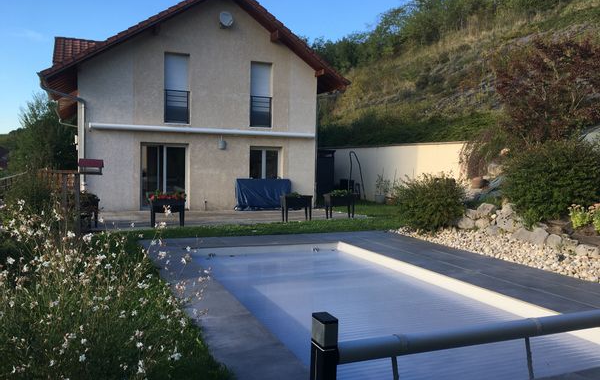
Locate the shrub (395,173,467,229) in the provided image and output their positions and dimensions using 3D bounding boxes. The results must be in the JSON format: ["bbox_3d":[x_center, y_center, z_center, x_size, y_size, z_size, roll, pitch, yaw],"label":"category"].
[{"bbox_3d":[3.310,0.331,12.800,1.720,1.450,1.550,2,3,12],"label":"shrub"}]

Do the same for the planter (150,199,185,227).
[{"bbox_3d":[-3.209,0.532,12.140,0.800,0.680,0.380,0,3,-20],"label":"planter"}]

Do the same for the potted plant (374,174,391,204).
[{"bbox_3d":[3.249,-0.059,19.800,0.600,1.200,0.550,1,3,0],"label":"potted plant"}]

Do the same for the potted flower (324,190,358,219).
[{"bbox_3d":[1.135,0.397,14.770,0.850,0.850,0.450,0,3,-24],"label":"potted flower"}]

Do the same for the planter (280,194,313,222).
[{"bbox_3d":[-0.097,0.510,13.741,0.800,0.680,0.380,0,3,-22],"label":"planter"}]

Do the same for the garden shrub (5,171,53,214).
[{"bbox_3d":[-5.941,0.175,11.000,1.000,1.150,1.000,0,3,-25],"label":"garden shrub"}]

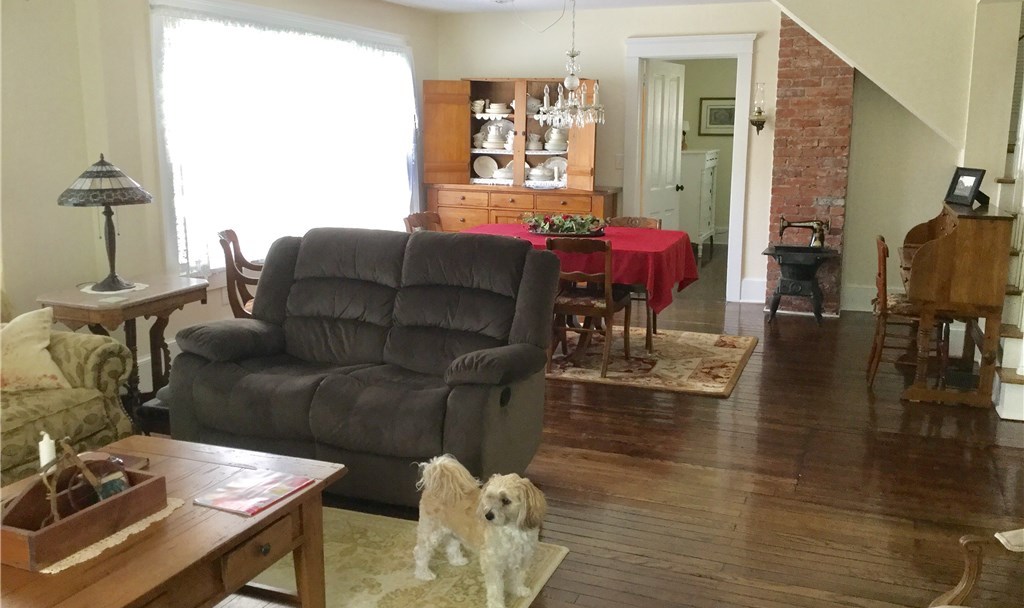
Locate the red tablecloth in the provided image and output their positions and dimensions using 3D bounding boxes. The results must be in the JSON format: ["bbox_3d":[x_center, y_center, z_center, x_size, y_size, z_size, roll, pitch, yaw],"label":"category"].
[{"bbox_3d":[0.338,-0.280,6.303,1.772,0.403,1.259,5,12,22],"label":"red tablecloth"}]

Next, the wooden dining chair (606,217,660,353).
[{"bbox_3d":[0.775,-0.172,6.367,0.480,0.825,0.540,5,12,21],"label":"wooden dining chair"}]

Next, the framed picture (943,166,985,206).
[{"bbox_3d":[2.750,-0.708,5.575,0.040,0.227,0.247,16,7,-15],"label":"framed picture"}]

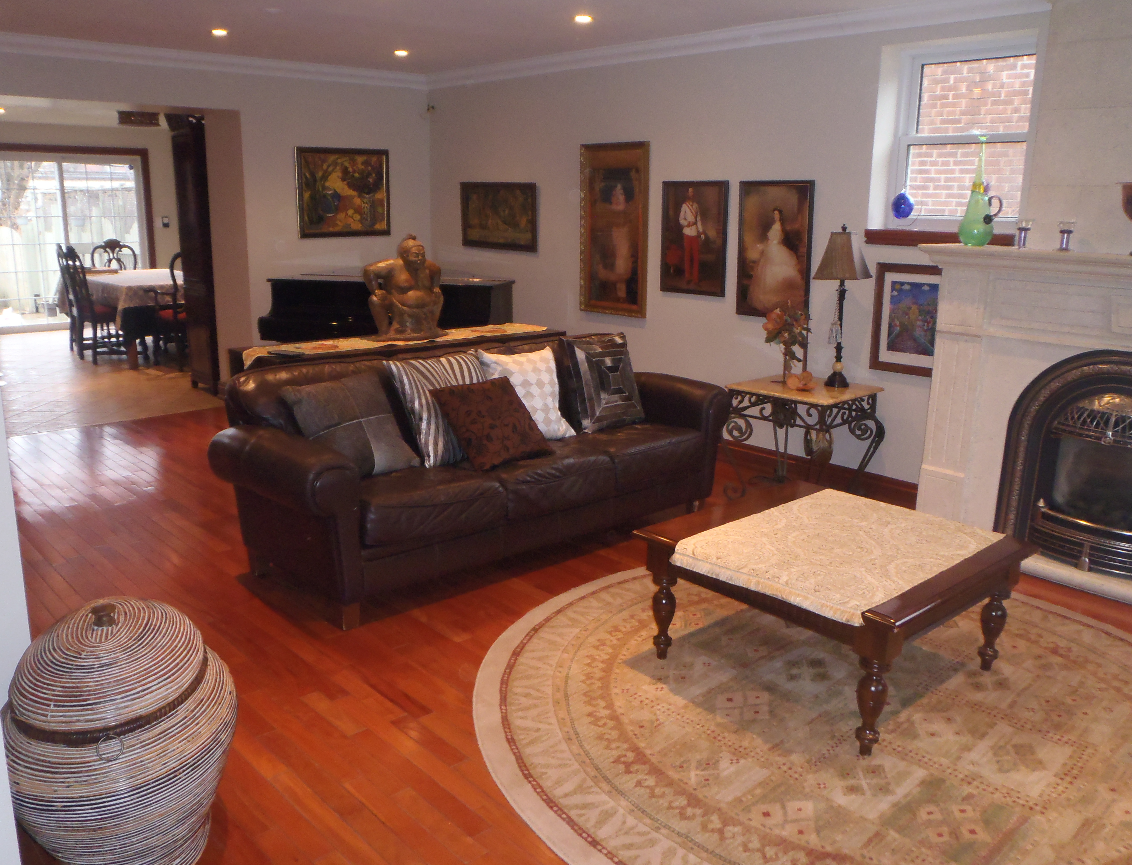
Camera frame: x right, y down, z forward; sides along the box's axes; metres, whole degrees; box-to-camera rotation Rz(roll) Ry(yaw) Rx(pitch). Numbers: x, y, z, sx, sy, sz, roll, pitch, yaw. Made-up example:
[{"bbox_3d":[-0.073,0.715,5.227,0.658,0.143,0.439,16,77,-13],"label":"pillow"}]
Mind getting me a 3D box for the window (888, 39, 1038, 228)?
[{"bbox_3d":[1.929,-1.417,4.500,0.080,0.865,0.745,-12,19,-41],"label":"window"}]

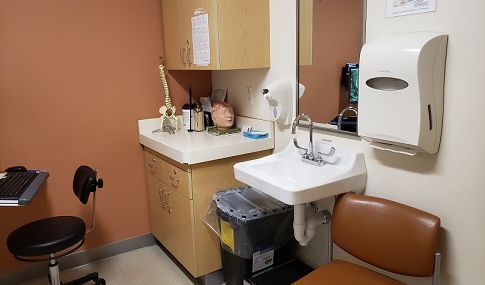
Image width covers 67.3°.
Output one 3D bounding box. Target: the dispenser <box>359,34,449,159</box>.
[{"bbox_3d":[0.648,-0.203,1.518,0.157,0.488,0.305,-9,14,-33],"label":"dispenser"}]

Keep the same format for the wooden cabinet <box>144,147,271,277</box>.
[{"bbox_3d":[-0.249,0.375,2.601,0.605,0.722,0.757,-9,14,-33],"label":"wooden cabinet"}]

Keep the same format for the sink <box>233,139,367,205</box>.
[{"bbox_3d":[0.260,0.152,1.895,0.478,0.230,0.564,-9,14,-33],"label":"sink"}]

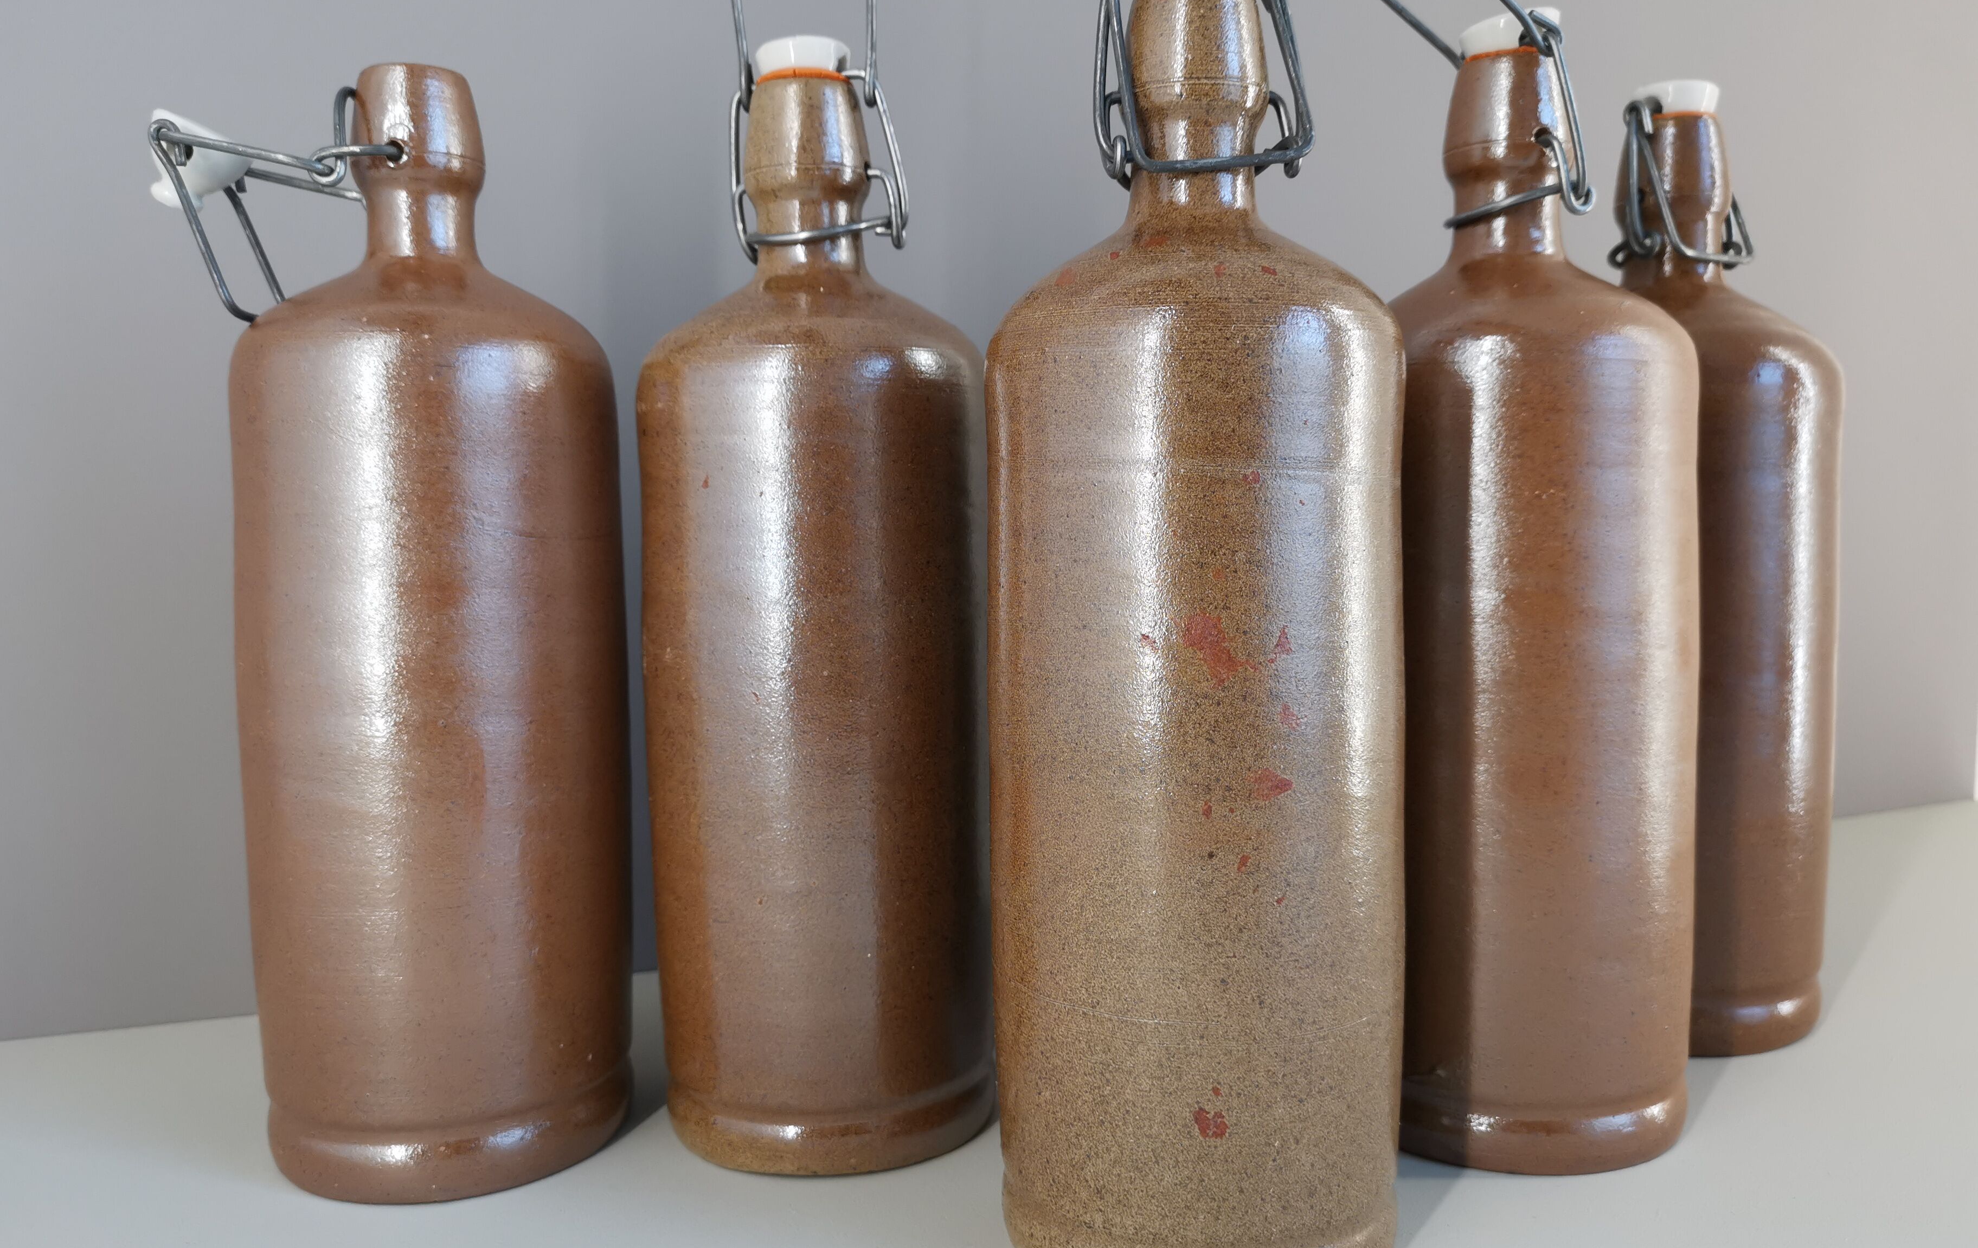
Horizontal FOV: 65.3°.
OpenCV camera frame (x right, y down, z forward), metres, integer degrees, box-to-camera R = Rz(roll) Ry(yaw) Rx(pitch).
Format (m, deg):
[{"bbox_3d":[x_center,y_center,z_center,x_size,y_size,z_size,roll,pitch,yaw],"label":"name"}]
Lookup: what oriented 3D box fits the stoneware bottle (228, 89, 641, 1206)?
[{"bbox_3d":[-0.141,-0.001,0.395,0.093,0.270,0.093,-1,4,0],"label":"stoneware bottle"}]

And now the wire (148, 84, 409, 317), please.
[{"bbox_3d":[-0.173,-0.101,0.387,0.063,0.055,0.042,-1,4,0],"label":"wire"}]

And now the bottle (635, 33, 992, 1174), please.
[{"bbox_3d":[-0.045,-0.008,0.405,0.089,0.280,0.089,-1,4,0],"label":"bottle"}]

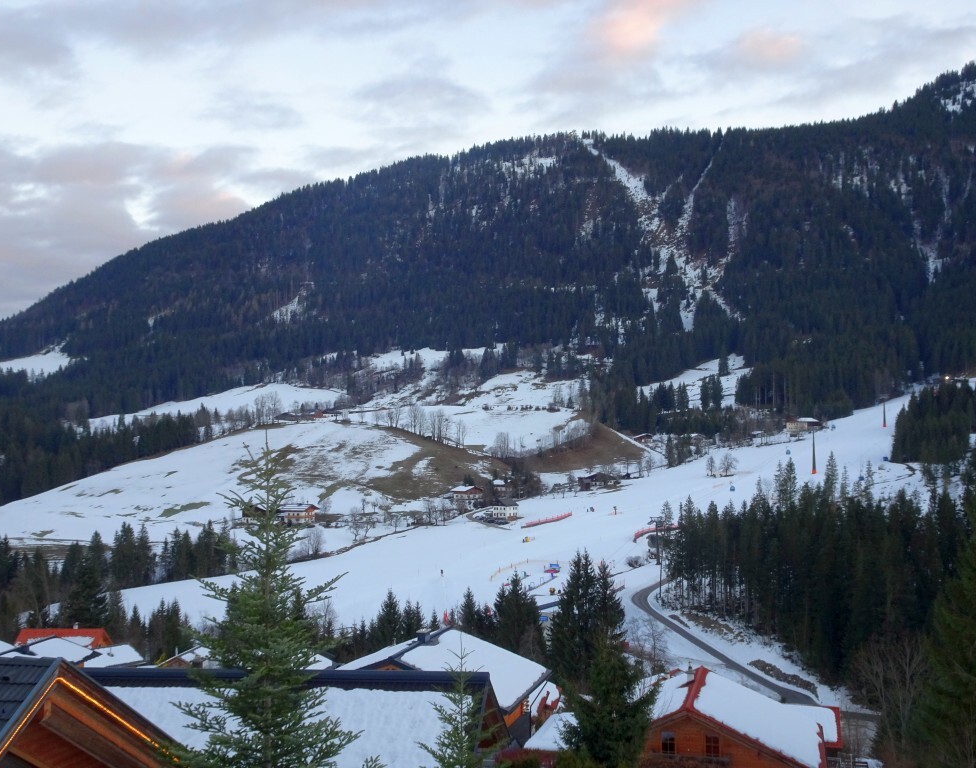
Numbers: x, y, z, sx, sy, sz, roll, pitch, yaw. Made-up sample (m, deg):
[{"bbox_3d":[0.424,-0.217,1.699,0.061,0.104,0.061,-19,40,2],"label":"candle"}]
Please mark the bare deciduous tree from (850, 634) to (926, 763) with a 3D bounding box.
[{"bbox_3d":[27.463,21.566,71.000,5.200,8.800,5.000,0,-4,0],"label":"bare deciduous tree"}]

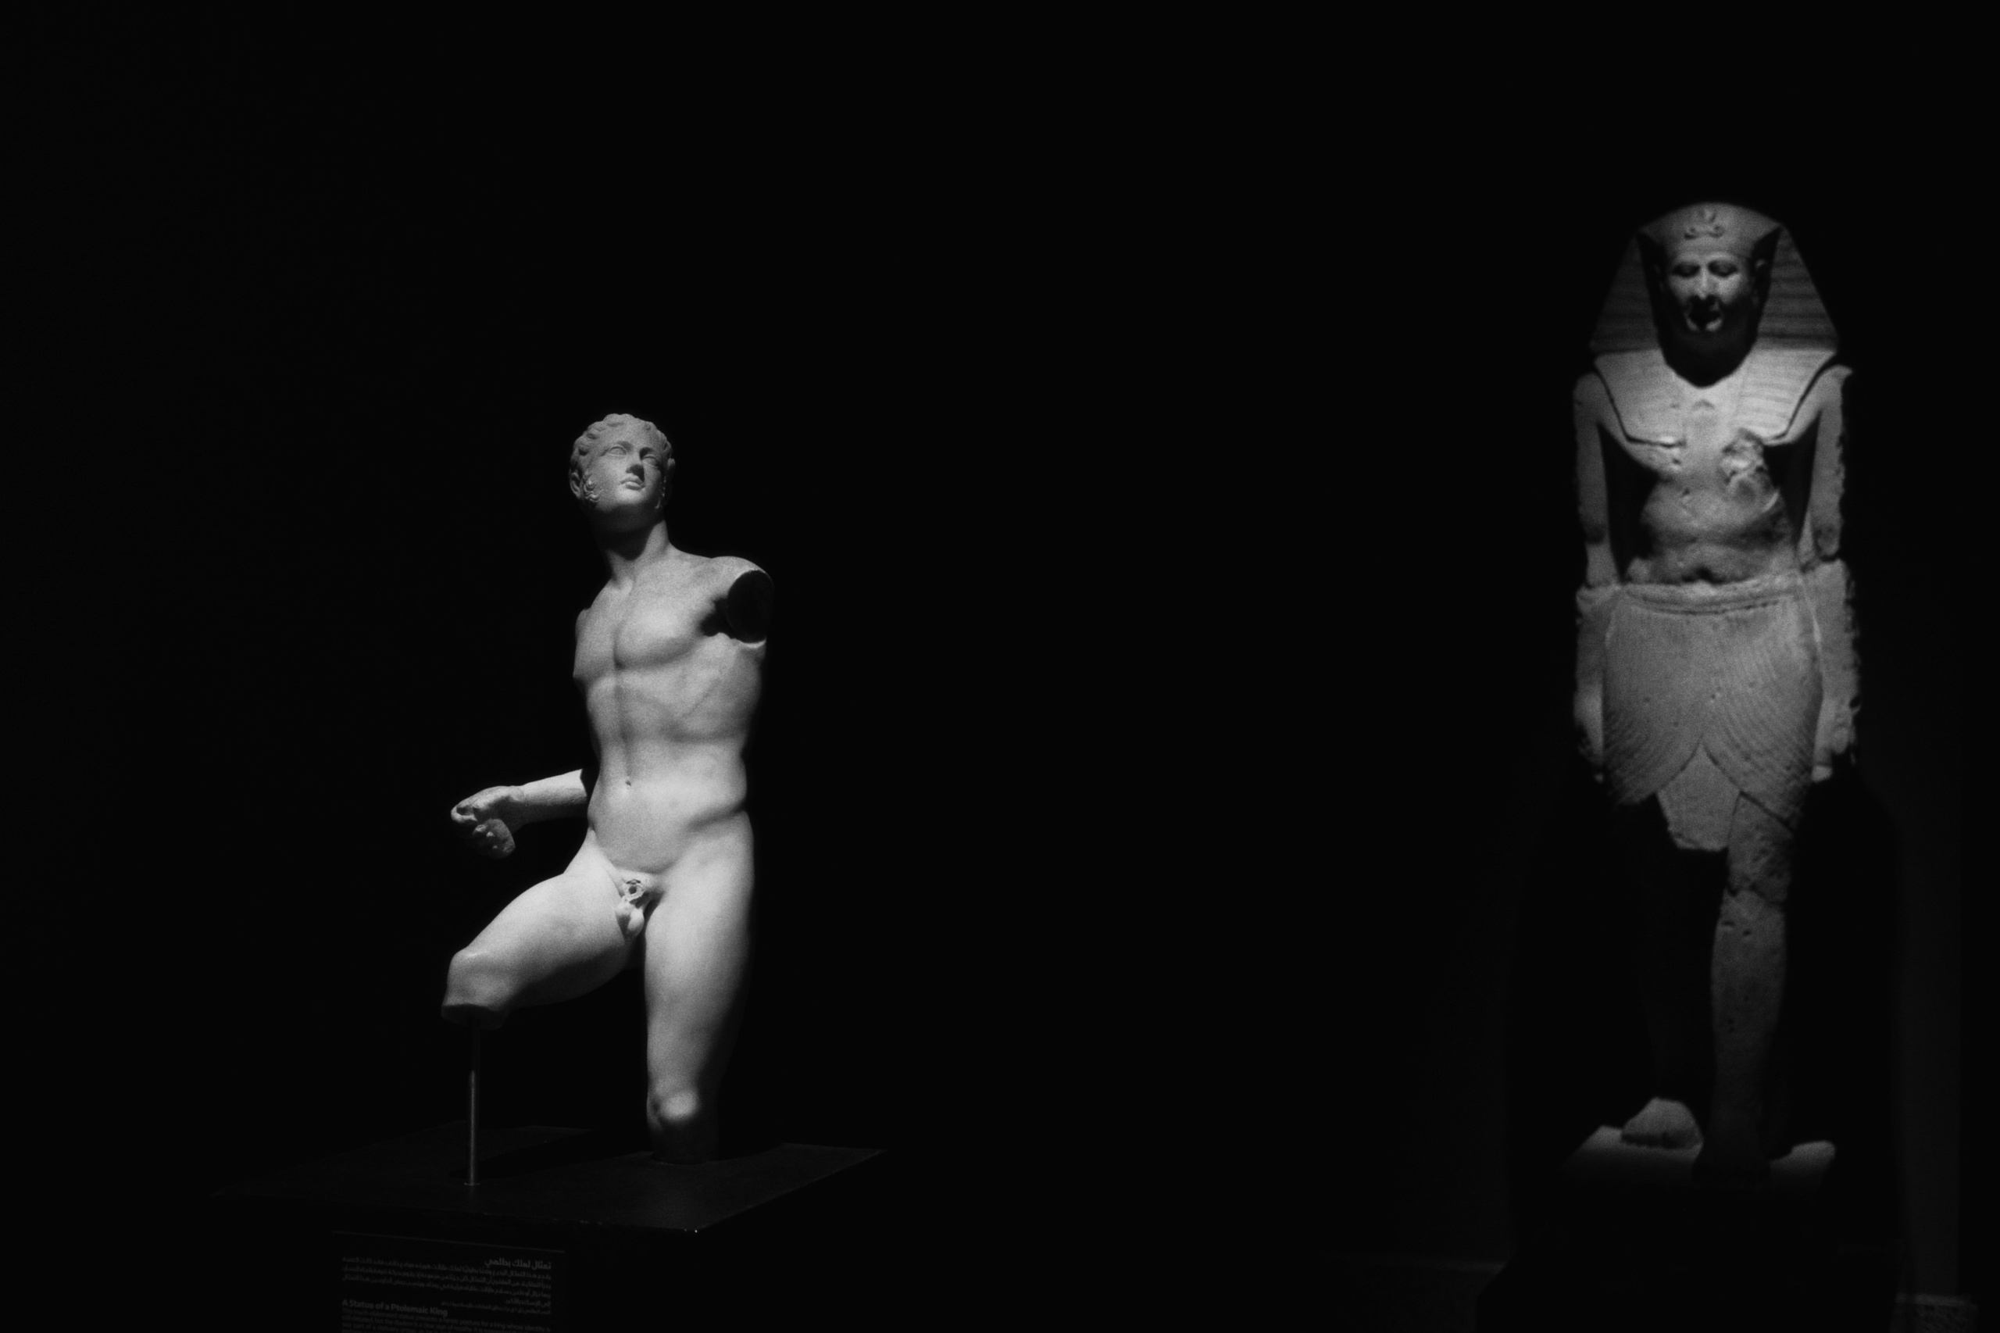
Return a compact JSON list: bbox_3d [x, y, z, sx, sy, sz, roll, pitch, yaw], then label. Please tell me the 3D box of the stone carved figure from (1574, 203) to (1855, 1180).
[{"bbox_3d":[1.310,0.019,5.410,0.515,1.750,0.600,0,1,20],"label":"stone carved figure"}]

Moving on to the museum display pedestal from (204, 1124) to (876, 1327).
[{"bbox_3d":[-0.681,1.157,4.570,0.808,0.750,0.697,0,1,20],"label":"museum display pedestal"}]

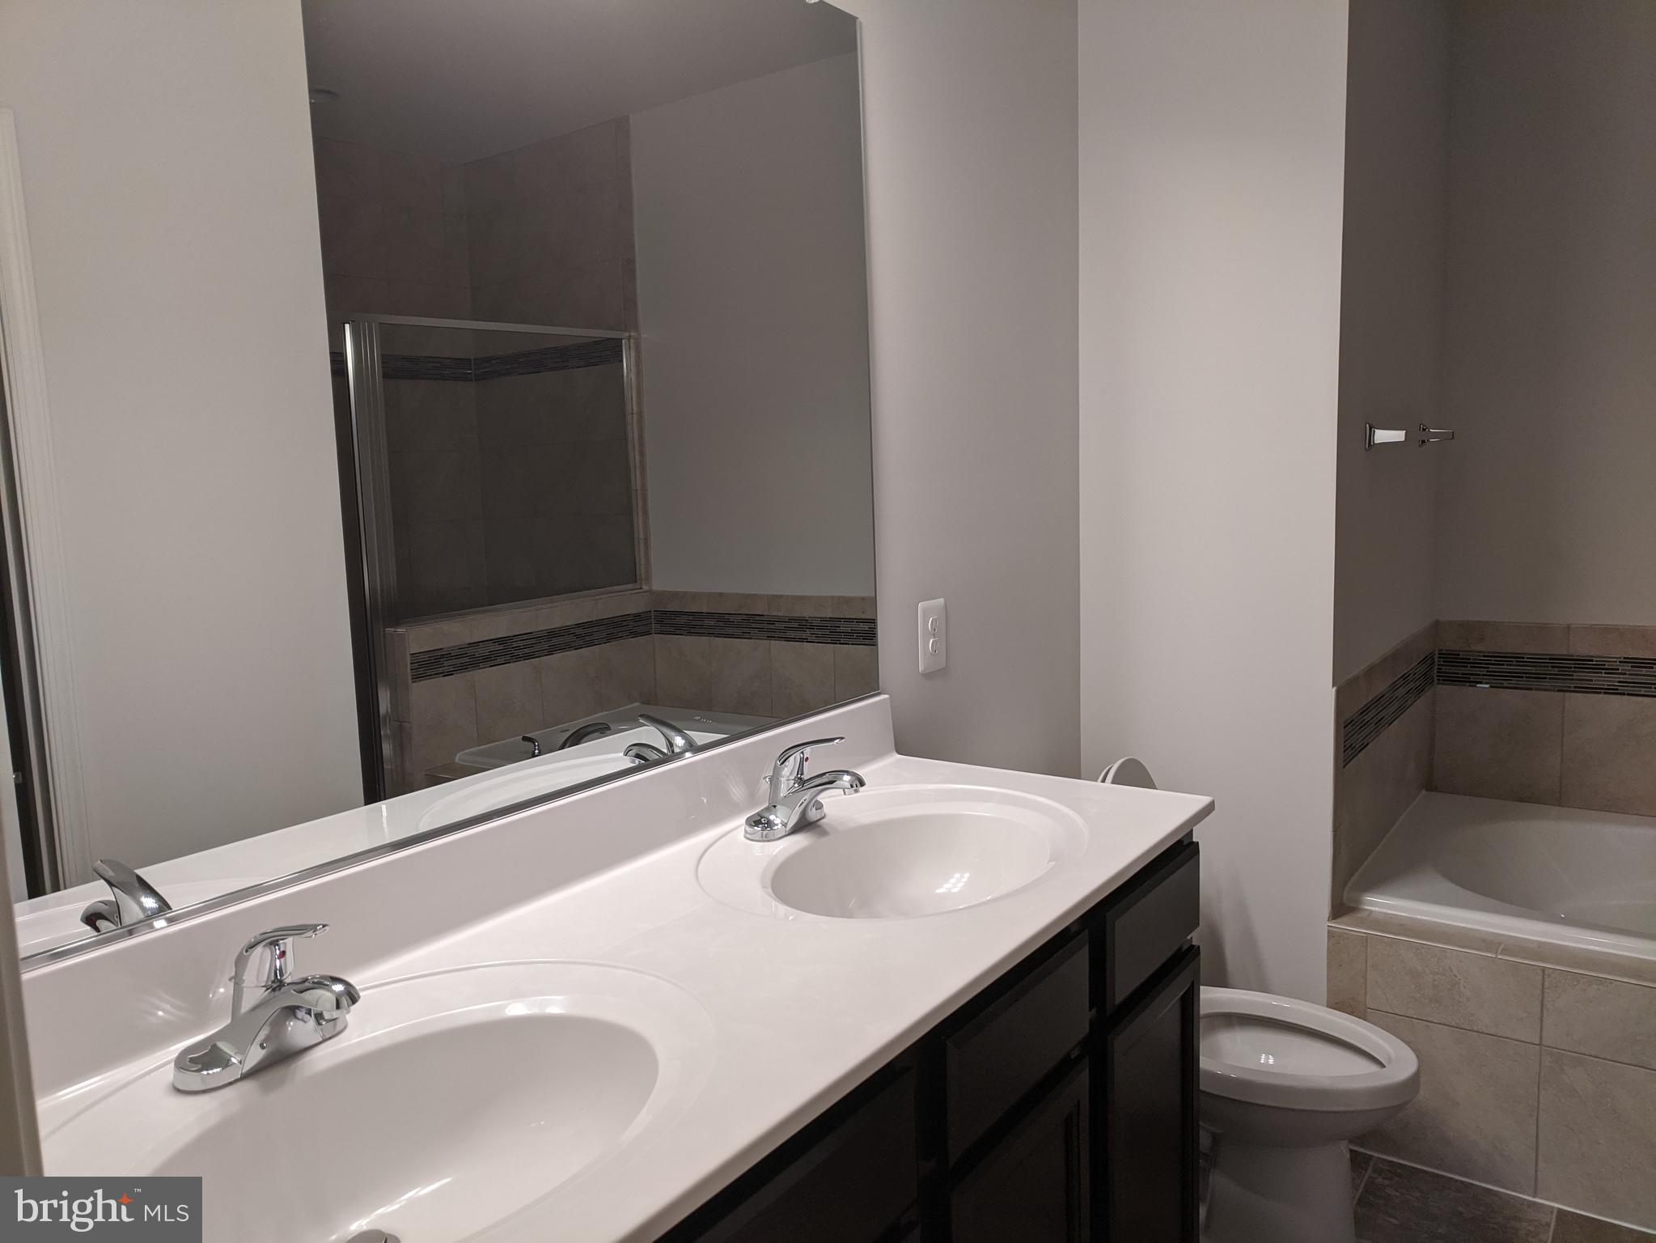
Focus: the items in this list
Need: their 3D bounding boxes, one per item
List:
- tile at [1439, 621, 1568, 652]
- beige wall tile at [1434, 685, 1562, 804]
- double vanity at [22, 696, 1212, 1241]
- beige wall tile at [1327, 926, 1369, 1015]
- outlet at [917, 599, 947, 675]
[{"bbox_3d":[1.777,0.044,3.281,0.302,0.077,0.010,3,9,35],"label":"tile"},{"bbox_3d":[1.785,0.326,3.318,0.302,0.298,0.010,3,9,35],"label":"beige wall tile"},{"bbox_3d":[-0.112,0.738,1.354,0.560,1.022,1.549,3,9,35],"label":"double vanity"},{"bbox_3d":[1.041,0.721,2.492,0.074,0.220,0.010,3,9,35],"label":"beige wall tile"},{"bbox_3d":[0.188,0.026,2.202,0.008,0.124,0.079,3,9,35],"label":"outlet"}]

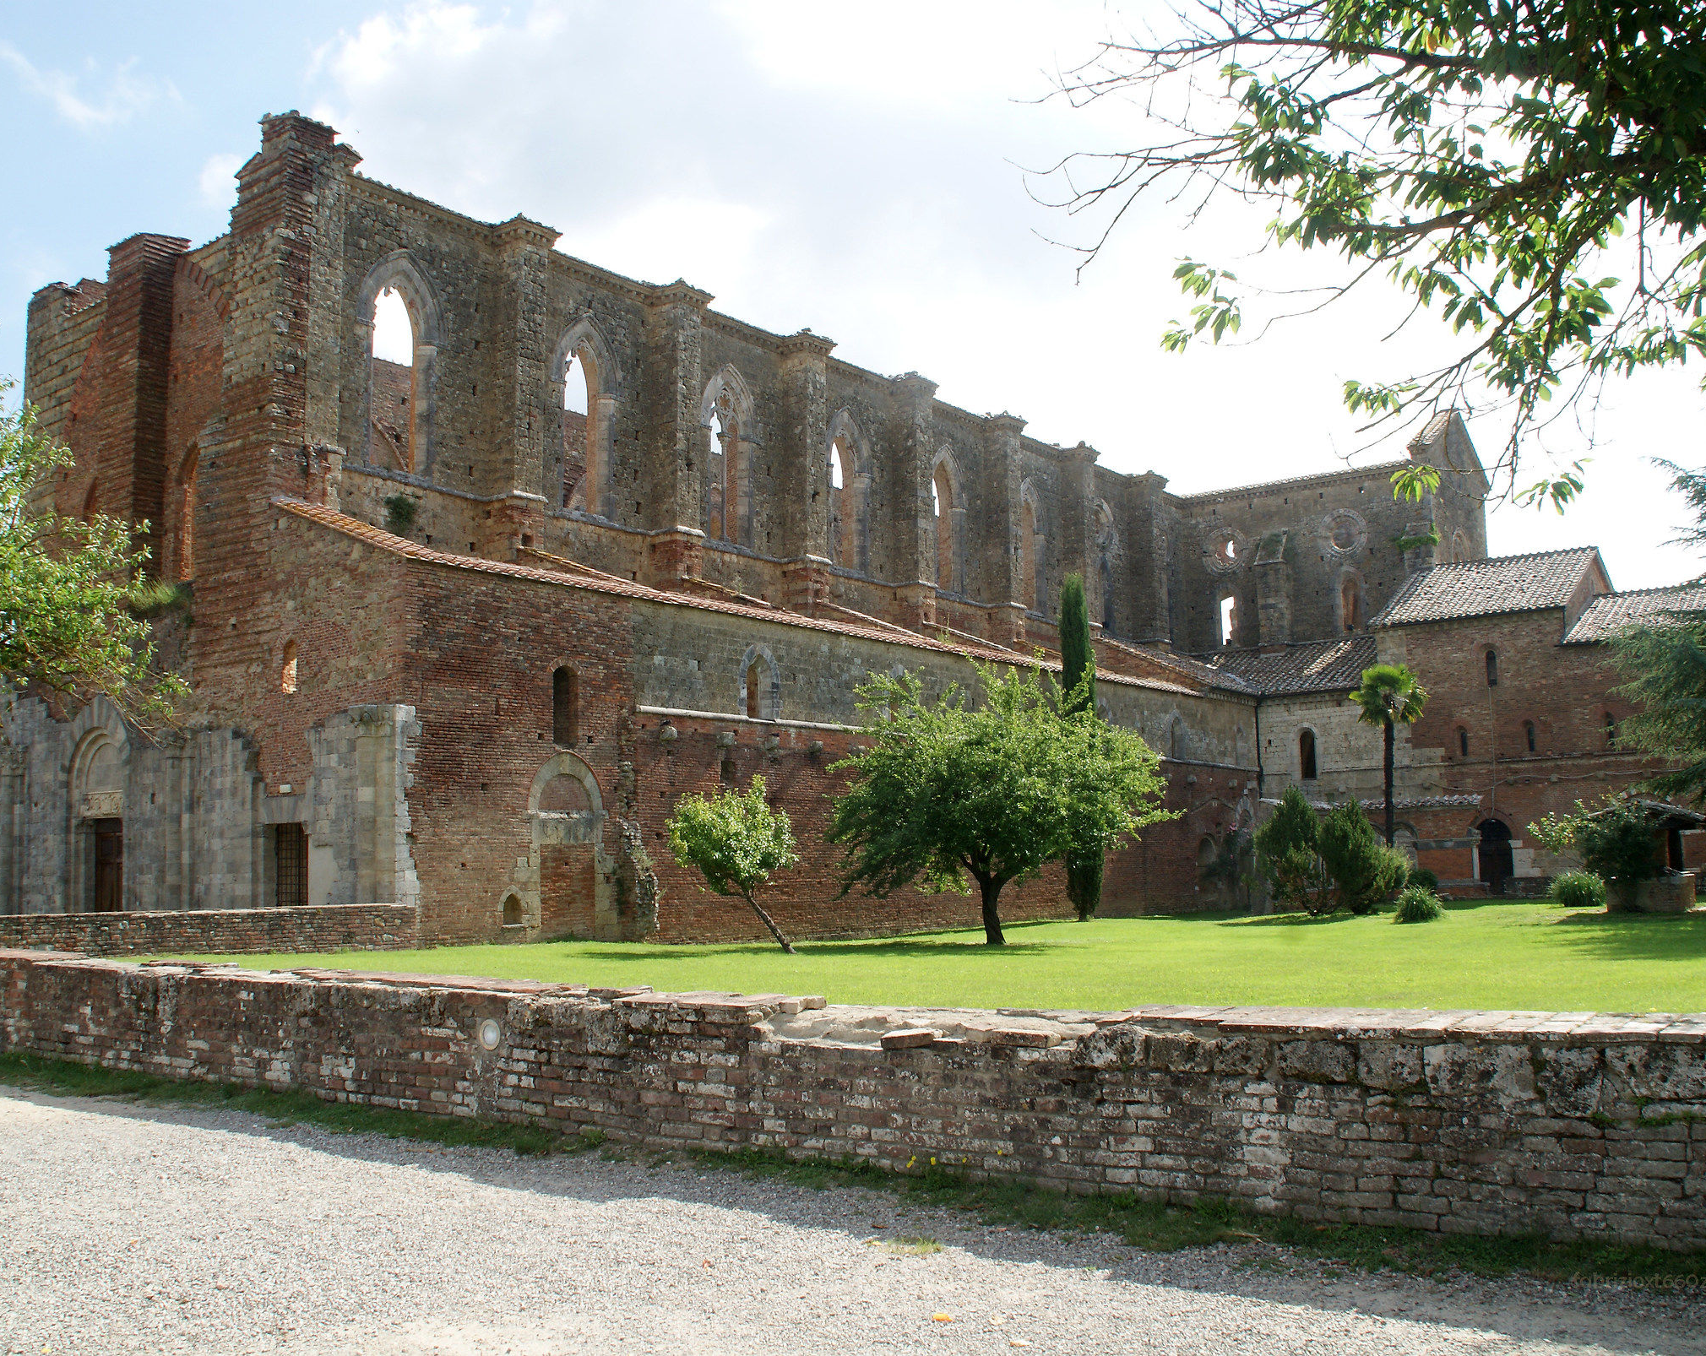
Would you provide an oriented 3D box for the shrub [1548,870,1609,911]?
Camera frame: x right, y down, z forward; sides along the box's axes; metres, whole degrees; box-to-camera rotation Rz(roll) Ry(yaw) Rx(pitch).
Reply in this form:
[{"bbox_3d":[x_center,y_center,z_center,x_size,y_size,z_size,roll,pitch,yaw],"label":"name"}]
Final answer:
[{"bbox_3d":[19.333,5.648,40.526,1.417,1.096,1.500,-4,-8,25],"label":"shrub"}]

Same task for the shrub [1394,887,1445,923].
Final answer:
[{"bbox_3d":[14.362,5.762,38.610,1.286,0.924,1.247,0,-7,0],"label":"shrub"}]

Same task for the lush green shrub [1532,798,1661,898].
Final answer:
[{"bbox_3d":[19.123,4.550,39.063,3.005,2.925,2.600,-4,-8,26],"label":"lush green shrub"}]

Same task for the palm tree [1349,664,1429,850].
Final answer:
[{"bbox_3d":[16.154,3.248,45.797,2.158,7.354,2.350,-3,-8,19],"label":"palm tree"}]

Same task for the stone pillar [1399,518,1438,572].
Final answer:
[{"bbox_3d":[22.218,-4.086,59.606,1.296,4.320,0.918,-6,-9,39],"label":"stone pillar"}]

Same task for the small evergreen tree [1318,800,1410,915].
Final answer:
[{"bbox_3d":[14.768,5.195,44.010,2.656,3.341,2.443,0,-7,0],"label":"small evergreen tree"}]

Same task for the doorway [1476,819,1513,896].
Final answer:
[{"bbox_3d":[20.603,5.762,48.728,1.144,2.486,0.300,-6,-9,39],"label":"doorway"}]

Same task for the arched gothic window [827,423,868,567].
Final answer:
[{"bbox_3d":[-0.247,-5.799,48.204,0.486,4.968,1.890,-6,-9,39],"label":"arched gothic window"}]

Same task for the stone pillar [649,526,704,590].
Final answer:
[{"bbox_3d":[-4.765,-3.263,41.625,0.981,1.537,1.155,-6,-9,39],"label":"stone pillar"}]

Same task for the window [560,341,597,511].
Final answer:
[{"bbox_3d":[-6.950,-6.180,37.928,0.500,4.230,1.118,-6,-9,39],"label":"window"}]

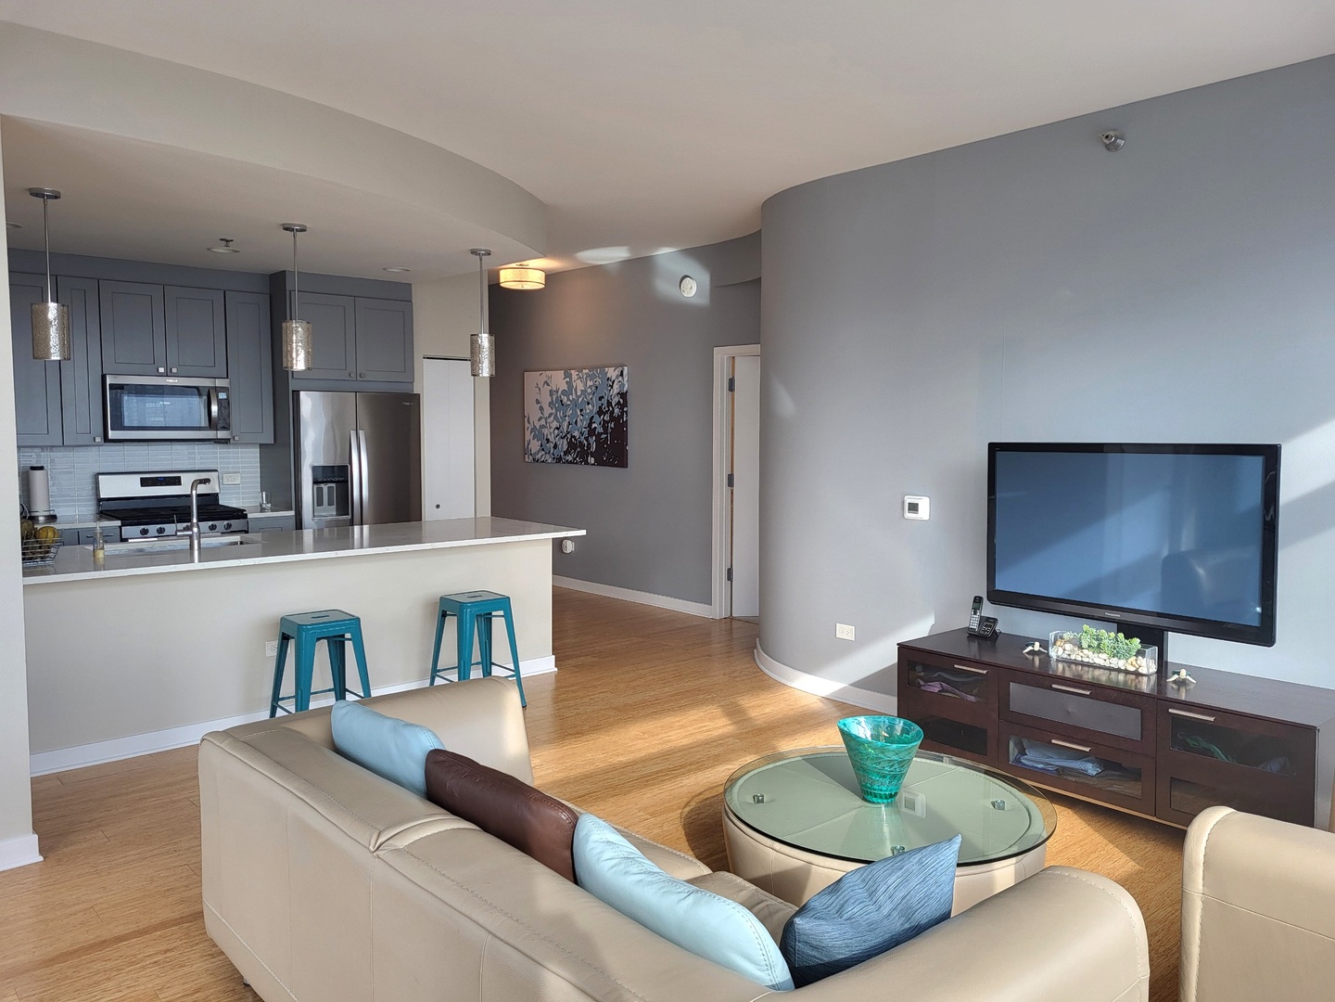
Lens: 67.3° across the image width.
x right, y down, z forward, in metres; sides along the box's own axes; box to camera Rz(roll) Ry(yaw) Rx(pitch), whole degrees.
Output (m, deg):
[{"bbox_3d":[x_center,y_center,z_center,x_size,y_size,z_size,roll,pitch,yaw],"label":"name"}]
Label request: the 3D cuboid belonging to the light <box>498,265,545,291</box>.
[{"bbox_3d":[-1.298,-2.006,8.986,0.411,0.210,0.411,0,4,0],"label":"light"}]

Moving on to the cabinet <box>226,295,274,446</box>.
[{"bbox_3d":[-3.004,-0.927,7.087,0.308,1.038,0.333,-4,6,-42],"label":"cabinet"}]

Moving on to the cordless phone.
[{"bbox_3d":[1.507,0.543,4.749,0.090,0.177,0.130,-3,5,-40],"label":"cordless phone"}]

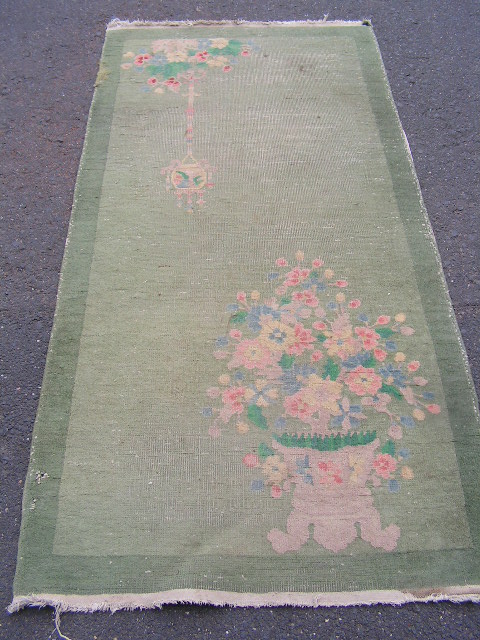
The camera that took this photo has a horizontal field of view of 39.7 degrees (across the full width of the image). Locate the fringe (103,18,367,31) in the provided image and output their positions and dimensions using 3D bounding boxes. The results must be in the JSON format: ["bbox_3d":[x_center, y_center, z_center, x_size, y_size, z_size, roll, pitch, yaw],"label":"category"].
[{"bbox_3d":[-0.007,-1.038,2.323,0.915,0.015,0.055,-1,54,-1],"label":"fringe"}]

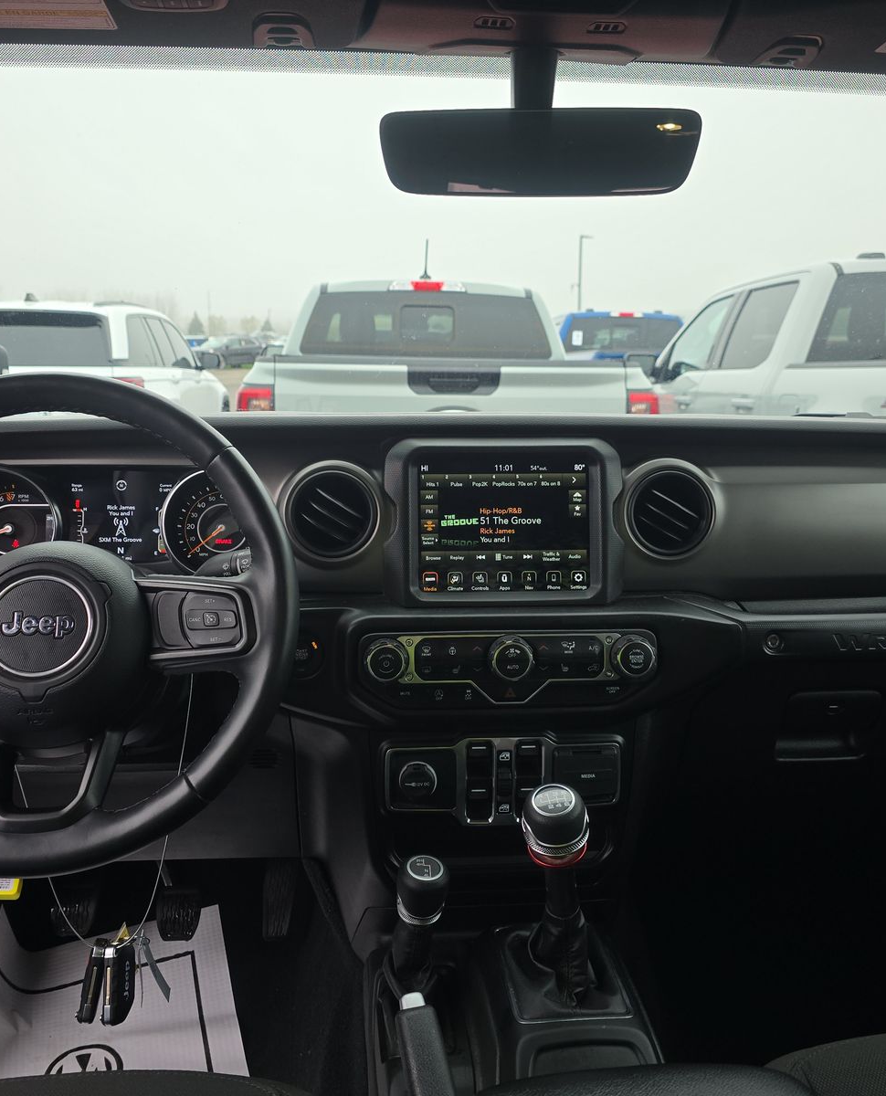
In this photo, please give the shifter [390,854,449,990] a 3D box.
[{"bbox_3d":[-0.021,0.340,0.903,0.049,0.142,0.056,-1,26,-5],"label":"shifter"}]

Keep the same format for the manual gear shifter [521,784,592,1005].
[{"bbox_3d":[0.099,0.306,0.858,0.058,0.224,0.075,-5,27,-4],"label":"manual gear shifter"}]

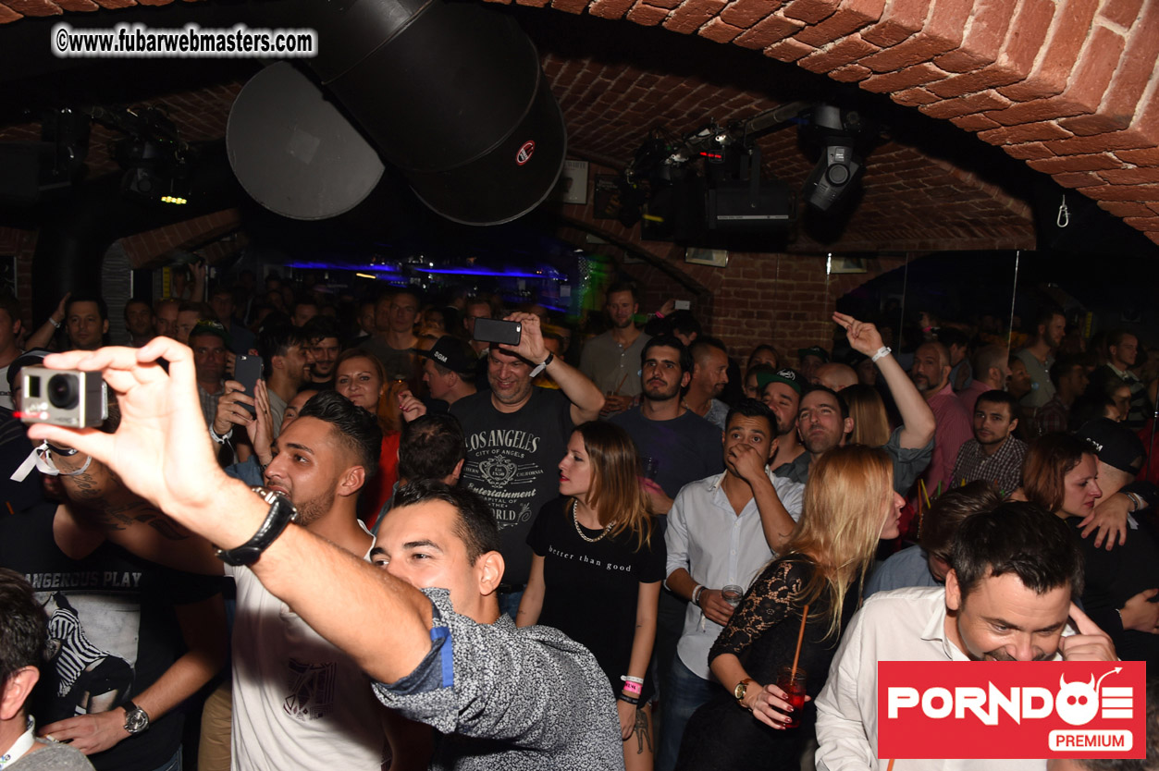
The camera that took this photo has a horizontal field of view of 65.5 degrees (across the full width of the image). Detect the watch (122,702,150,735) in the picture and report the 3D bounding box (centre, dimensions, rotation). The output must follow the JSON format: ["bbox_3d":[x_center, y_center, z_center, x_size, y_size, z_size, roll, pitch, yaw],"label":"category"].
[{"bbox_3d":[-0.943,0.701,1.912,0.048,0.065,0.050,-37,15,-32],"label":"watch"}]

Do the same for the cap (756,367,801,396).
[{"bbox_3d":[0.745,-0.005,3.330,0.180,0.145,0.260,8,-16,38],"label":"cap"}]

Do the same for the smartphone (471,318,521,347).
[{"bbox_3d":[-0.250,-0.162,2.740,0.141,0.070,0.010,7,-2,0],"label":"smartphone"}]

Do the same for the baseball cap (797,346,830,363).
[{"bbox_3d":[1.421,-0.182,5.450,0.180,0.140,0.260,9,-10,39],"label":"baseball cap"}]

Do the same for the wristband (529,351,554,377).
[{"bbox_3d":[-0.117,-0.065,2.810,0.022,0.095,0.055,44,3,-34],"label":"wristband"}]

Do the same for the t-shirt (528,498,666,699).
[{"bbox_3d":[0.050,0.619,2.580,0.410,0.600,0.250,6,8,25],"label":"t-shirt"}]

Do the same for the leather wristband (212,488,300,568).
[{"bbox_3d":[-0.243,0.102,0.670,0.066,0.054,0.040,-10,-34,13],"label":"leather wristband"}]

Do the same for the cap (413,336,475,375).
[{"bbox_3d":[-0.540,-0.116,3.600,0.265,0.145,0.180,14,6,-10],"label":"cap"}]

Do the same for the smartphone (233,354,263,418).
[{"bbox_3d":[-0.738,0.004,2.000,0.070,0.142,0.011,4,4,20],"label":"smartphone"}]

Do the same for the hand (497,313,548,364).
[{"bbox_3d":[-0.171,-0.142,2.770,0.135,0.165,0.090,-29,6,18],"label":"hand"}]

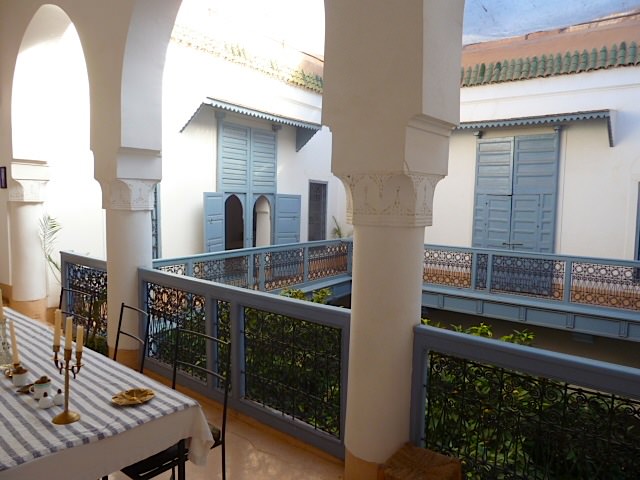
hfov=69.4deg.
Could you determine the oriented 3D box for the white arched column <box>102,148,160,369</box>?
[{"bbox_3d":[-1.773,0.192,4.321,0.435,2.020,0.435,5,6,39],"label":"white arched column"}]

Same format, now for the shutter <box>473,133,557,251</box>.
[{"bbox_3d":[3.499,-0.455,8.403,1.420,2.780,0.130,5,6,39],"label":"shutter"}]

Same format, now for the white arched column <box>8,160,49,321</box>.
[{"bbox_3d":[-3.908,-0.013,6.189,0.435,2.020,0.435,5,6,39],"label":"white arched column"}]

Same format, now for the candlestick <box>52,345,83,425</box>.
[{"bbox_3d":[-0.952,0.543,1.730,0.150,0.268,0.095,4,5,28],"label":"candlestick"}]

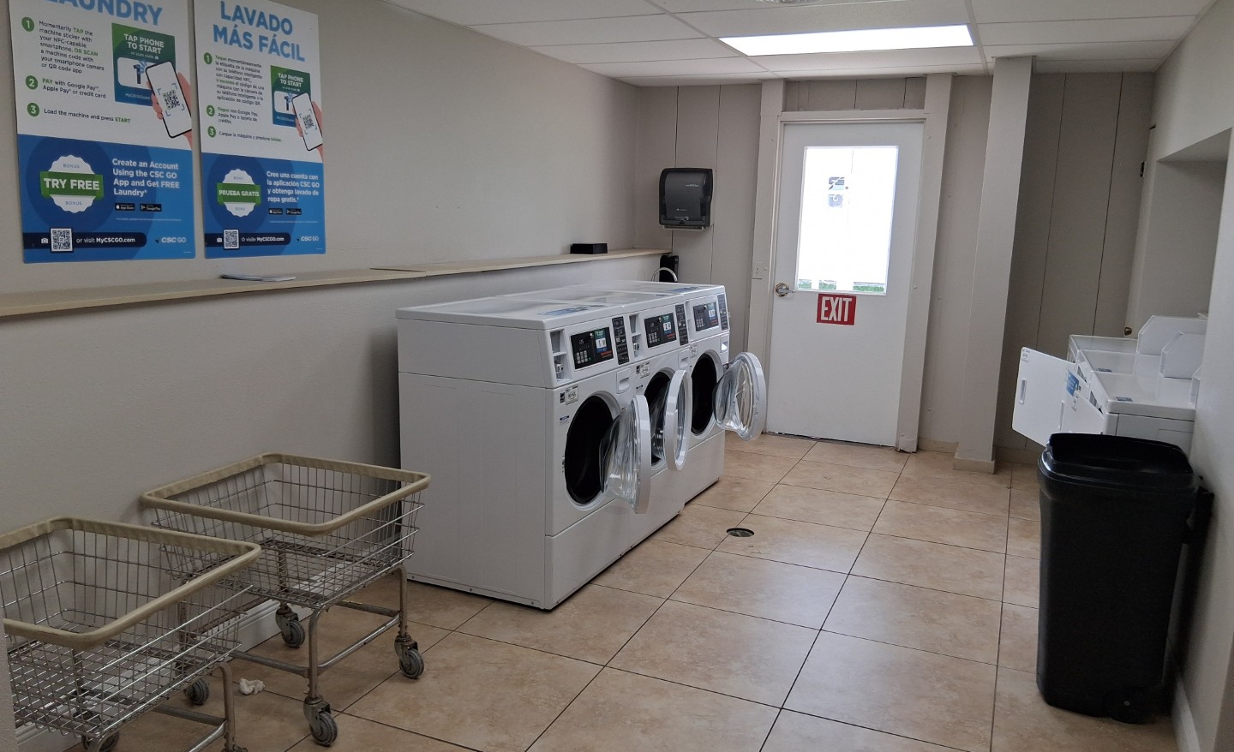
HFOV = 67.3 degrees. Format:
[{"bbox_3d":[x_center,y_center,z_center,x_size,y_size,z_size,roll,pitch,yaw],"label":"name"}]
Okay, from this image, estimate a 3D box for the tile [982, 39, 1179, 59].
[{"bbox_3d":[2.356,-1.671,4.766,0.850,0.016,0.600,6,11,23],"label":"tile"}]

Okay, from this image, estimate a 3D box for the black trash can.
[{"bbox_3d":[1.572,0.629,2.988,0.450,0.820,0.460,6,11,23],"label":"black trash can"}]

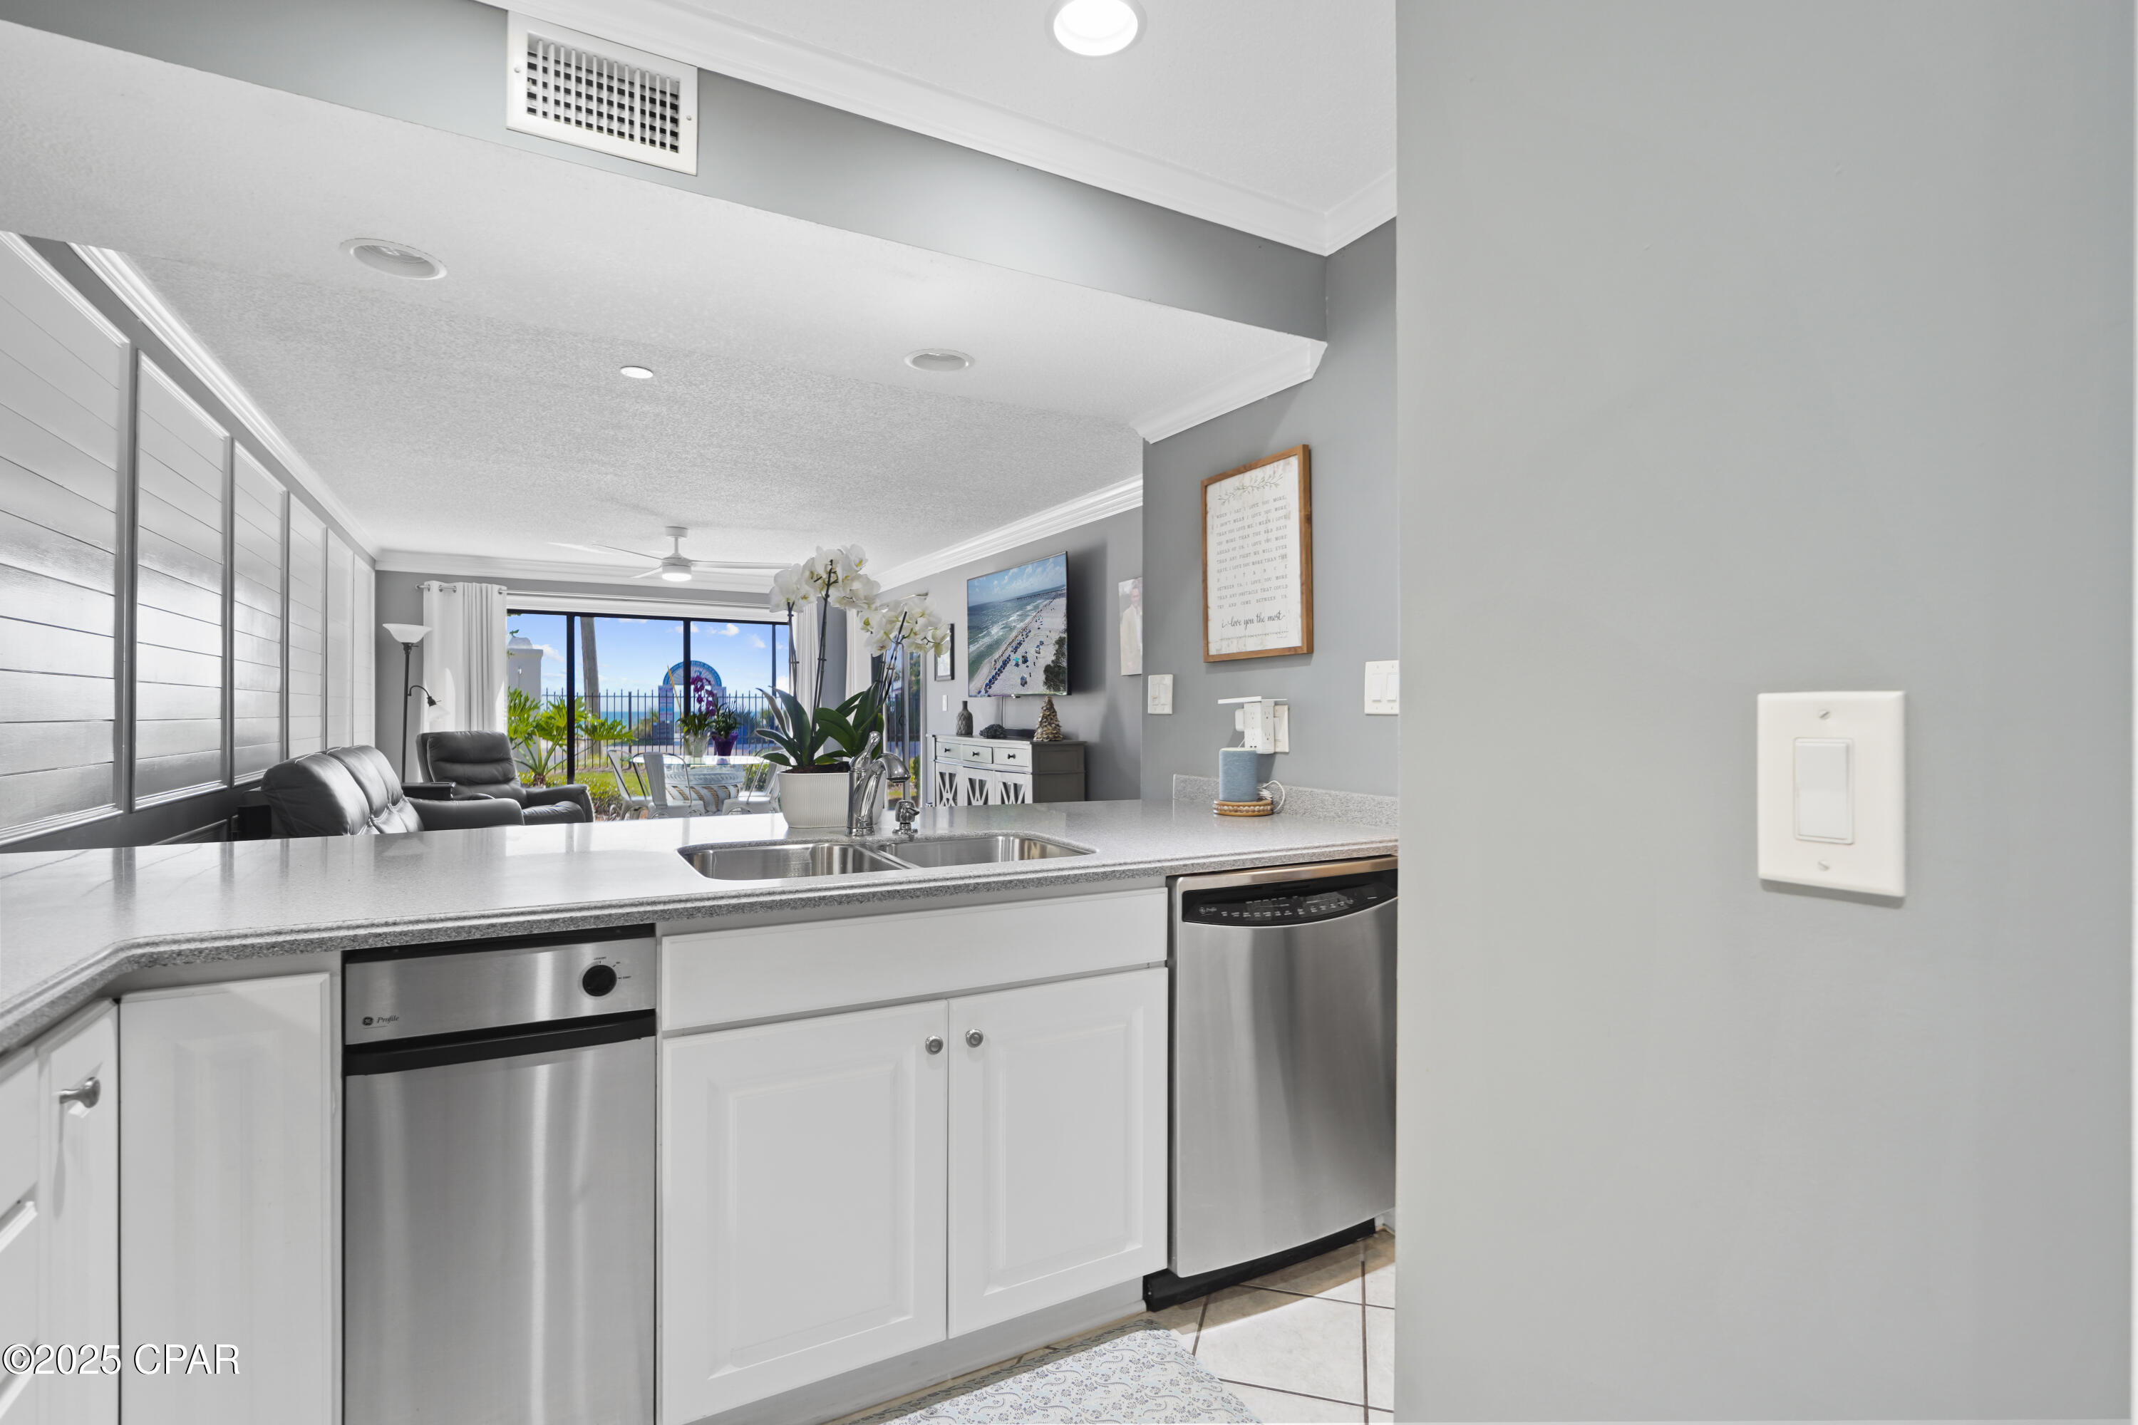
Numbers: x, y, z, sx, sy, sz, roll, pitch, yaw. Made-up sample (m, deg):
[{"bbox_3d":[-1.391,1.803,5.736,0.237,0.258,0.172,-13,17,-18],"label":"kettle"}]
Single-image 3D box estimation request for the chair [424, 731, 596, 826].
[{"bbox_3d":[-3.929,0.660,7.100,0.950,1.050,0.900,0,0,21],"label":"chair"}]

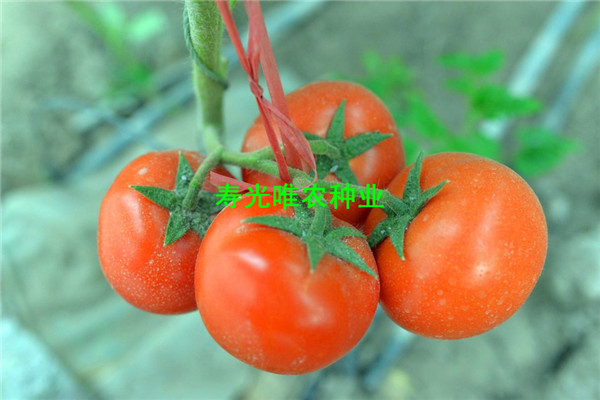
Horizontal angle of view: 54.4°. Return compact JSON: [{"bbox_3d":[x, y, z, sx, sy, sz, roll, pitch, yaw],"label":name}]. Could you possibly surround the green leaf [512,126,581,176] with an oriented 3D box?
[{"bbox_3d":[0.228,-0.046,0.540,0.058,0.018,0.048,0,40,0],"label":"green leaf"}]

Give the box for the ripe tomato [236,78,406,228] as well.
[{"bbox_3d":[0.011,-0.020,0.279,0.077,0.070,0.077,0,84,-10],"label":"ripe tomato"}]

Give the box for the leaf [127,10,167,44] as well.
[{"bbox_3d":[-0.171,-0.192,0.650,0.045,0.015,0.036,-20,44,-22],"label":"leaf"}]

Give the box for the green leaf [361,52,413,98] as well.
[{"bbox_3d":[0.086,-0.124,0.580,0.048,0.020,0.052,-21,44,-24],"label":"green leaf"}]

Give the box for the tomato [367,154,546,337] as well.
[{"bbox_3d":[0.066,0.019,0.245,0.070,0.077,0.077,31,0,-29],"label":"tomato"}]

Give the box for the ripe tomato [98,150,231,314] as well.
[{"bbox_3d":[-0.059,0.015,0.275,0.075,0.070,0.075,0,63,-27],"label":"ripe tomato"}]

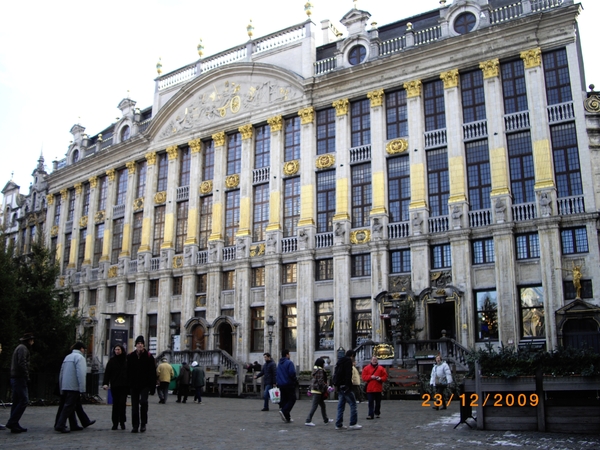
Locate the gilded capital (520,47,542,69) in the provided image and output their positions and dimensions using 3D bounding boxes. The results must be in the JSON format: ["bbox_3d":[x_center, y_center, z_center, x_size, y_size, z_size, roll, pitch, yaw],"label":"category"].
[{"bbox_3d":[13.175,-9.420,37.569,1.068,1.071,0.450,-8,-16,31],"label":"gilded capital"}]

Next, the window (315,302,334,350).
[{"bbox_3d":[1.437,5.878,38.238,1.343,2.929,0.220,-9,-16,34],"label":"window"}]

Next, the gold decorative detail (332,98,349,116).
[{"bbox_3d":[2.585,-7.189,40.750,0.970,0.950,0.400,-9,-17,33],"label":"gold decorative detail"}]

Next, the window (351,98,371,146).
[{"bbox_3d":[3.742,-6.220,40.363,1.335,2.976,0.200,-9,-17,33],"label":"window"}]

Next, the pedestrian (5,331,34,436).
[{"bbox_3d":[-5.143,2.898,12.100,0.480,1.800,0.500,3,-14,-10],"label":"pedestrian"}]

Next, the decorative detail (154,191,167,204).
[{"bbox_3d":[-10.341,-2.006,48.951,1.200,1.000,0.250,-9,-17,34],"label":"decorative detail"}]

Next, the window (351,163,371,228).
[{"bbox_3d":[3.687,-1.720,39.238,1.367,3.903,0.200,-9,-17,33],"label":"window"}]

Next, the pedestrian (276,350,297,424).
[{"bbox_3d":[-0.322,3.984,16.300,0.520,1.780,0.480,-13,-19,43],"label":"pedestrian"}]

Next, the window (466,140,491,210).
[{"bbox_3d":[10.069,-2.799,36.976,1.400,4.100,0.250,-9,-17,32],"label":"window"}]

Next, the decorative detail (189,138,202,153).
[{"bbox_3d":[-7.535,-5.589,47.046,1.000,1.035,0.450,-9,-16,34],"label":"decorative detail"}]

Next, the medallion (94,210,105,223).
[{"bbox_3d":[-16.893,-0.718,55.700,1.220,0.960,0.240,-11,-18,41],"label":"medallion"}]

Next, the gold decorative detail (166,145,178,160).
[{"bbox_3d":[-9.327,-5.267,48.640,1.000,0.950,0.400,-9,-17,34],"label":"gold decorative detail"}]

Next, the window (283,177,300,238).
[{"bbox_3d":[-0.519,-1.160,43.634,1.400,4.100,0.250,-9,-17,32],"label":"window"}]

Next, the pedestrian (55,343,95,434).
[{"bbox_3d":[-4.400,3.171,12.909,0.720,1.700,0.550,6,-15,-24],"label":"pedestrian"}]

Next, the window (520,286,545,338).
[{"bbox_3d":[11.386,4.300,32.327,1.204,2.684,0.200,-9,-17,33],"label":"window"}]

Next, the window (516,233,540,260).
[{"bbox_3d":[11.272,1.043,32.330,1.204,1.343,0.220,-9,-16,34],"label":"window"}]

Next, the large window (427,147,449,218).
[{"bbox_3d":[7.519,-2.272,35.837,1.286,3.843,0.220,-9,-16,34],"label":"large window"}]

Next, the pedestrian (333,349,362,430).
[{"bbox_3d":[1.057,3.650,14.653,0.620,1.720,0.520,7,-16,-23],"label":"pedestrian"}]

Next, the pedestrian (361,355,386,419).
[{"bbox_3d":[2.062,4.471,18.159,0.700,1.700,0.450,0,-14,0],"label":"pedestrian"}]

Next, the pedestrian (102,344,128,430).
[{"bbox_3d":[-3.684,3.235,13.152,0.580,1.660,0.420,3,-14,-10],"label":"pedestrian"}]

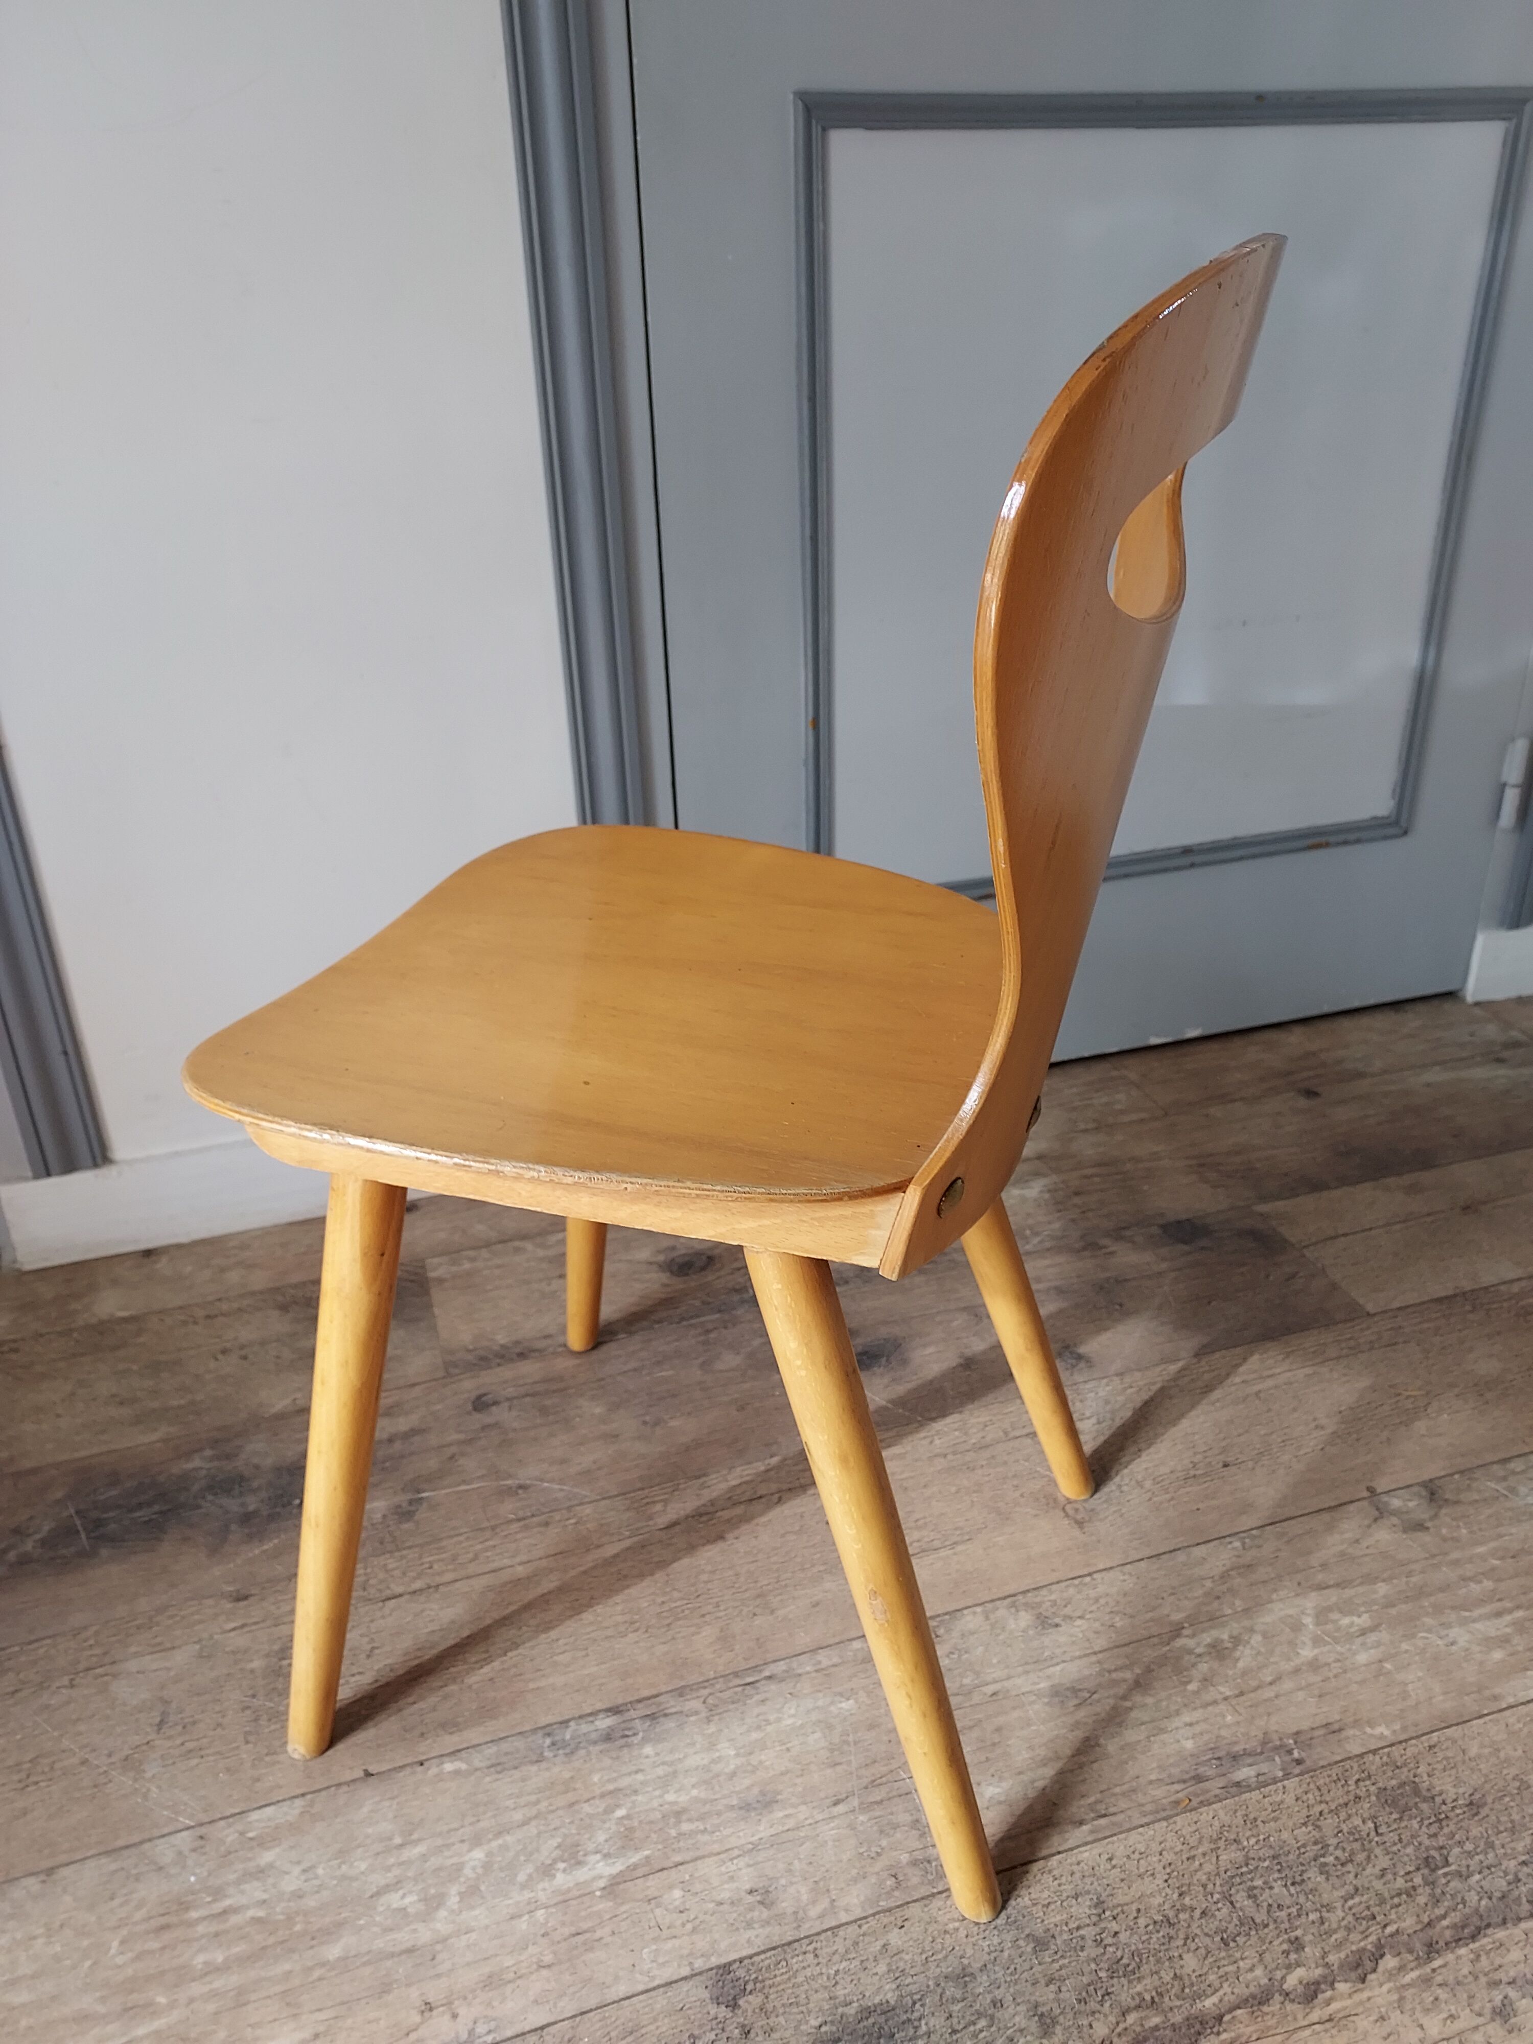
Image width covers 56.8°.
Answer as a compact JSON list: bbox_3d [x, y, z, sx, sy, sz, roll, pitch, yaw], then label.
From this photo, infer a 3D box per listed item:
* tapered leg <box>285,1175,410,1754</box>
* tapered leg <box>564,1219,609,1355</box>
[{"bbox_3d":[-0.238,0.254,0.780,0.036,0.409,0.036,18,22,14],"label":"tapered leg"},{"bbox_3d":[-0.131,0.112,1.066,0.036,0.412,0.036,17,38,11],"label":"tapered leg"}]

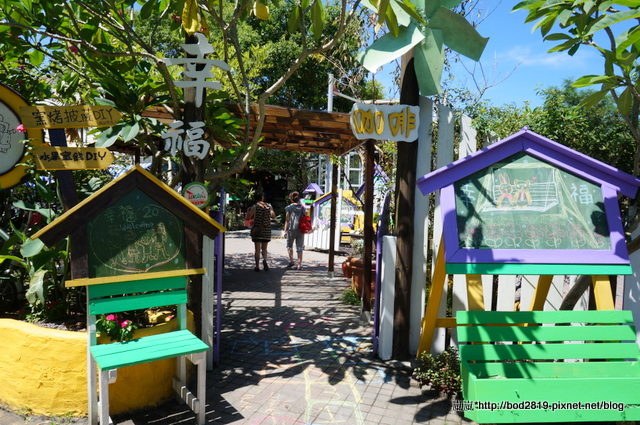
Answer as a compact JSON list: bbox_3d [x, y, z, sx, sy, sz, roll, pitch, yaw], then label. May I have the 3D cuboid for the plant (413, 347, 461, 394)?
[{"bbox_3d":[0.934,1.205,3.354,0.420,0.320,0.400,1,2,0],"label":"plant"}]

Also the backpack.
[{"bbox_3d":[-0.282,0.197,8.400,0.260,0.450,0.190,1,2,-14],"label":"backpack"}]

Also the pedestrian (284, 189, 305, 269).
[{"bbox_3d":[-0.489,0.363,8.500,0.480,1.570,0.380,1,2,-2],"label":"pedestrian"}]

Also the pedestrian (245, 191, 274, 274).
[{"bbox_3d":[-1.187,0.373,8.400,0.540,1.580,0.380,1,2,-2],"label":"pedestrian"}]

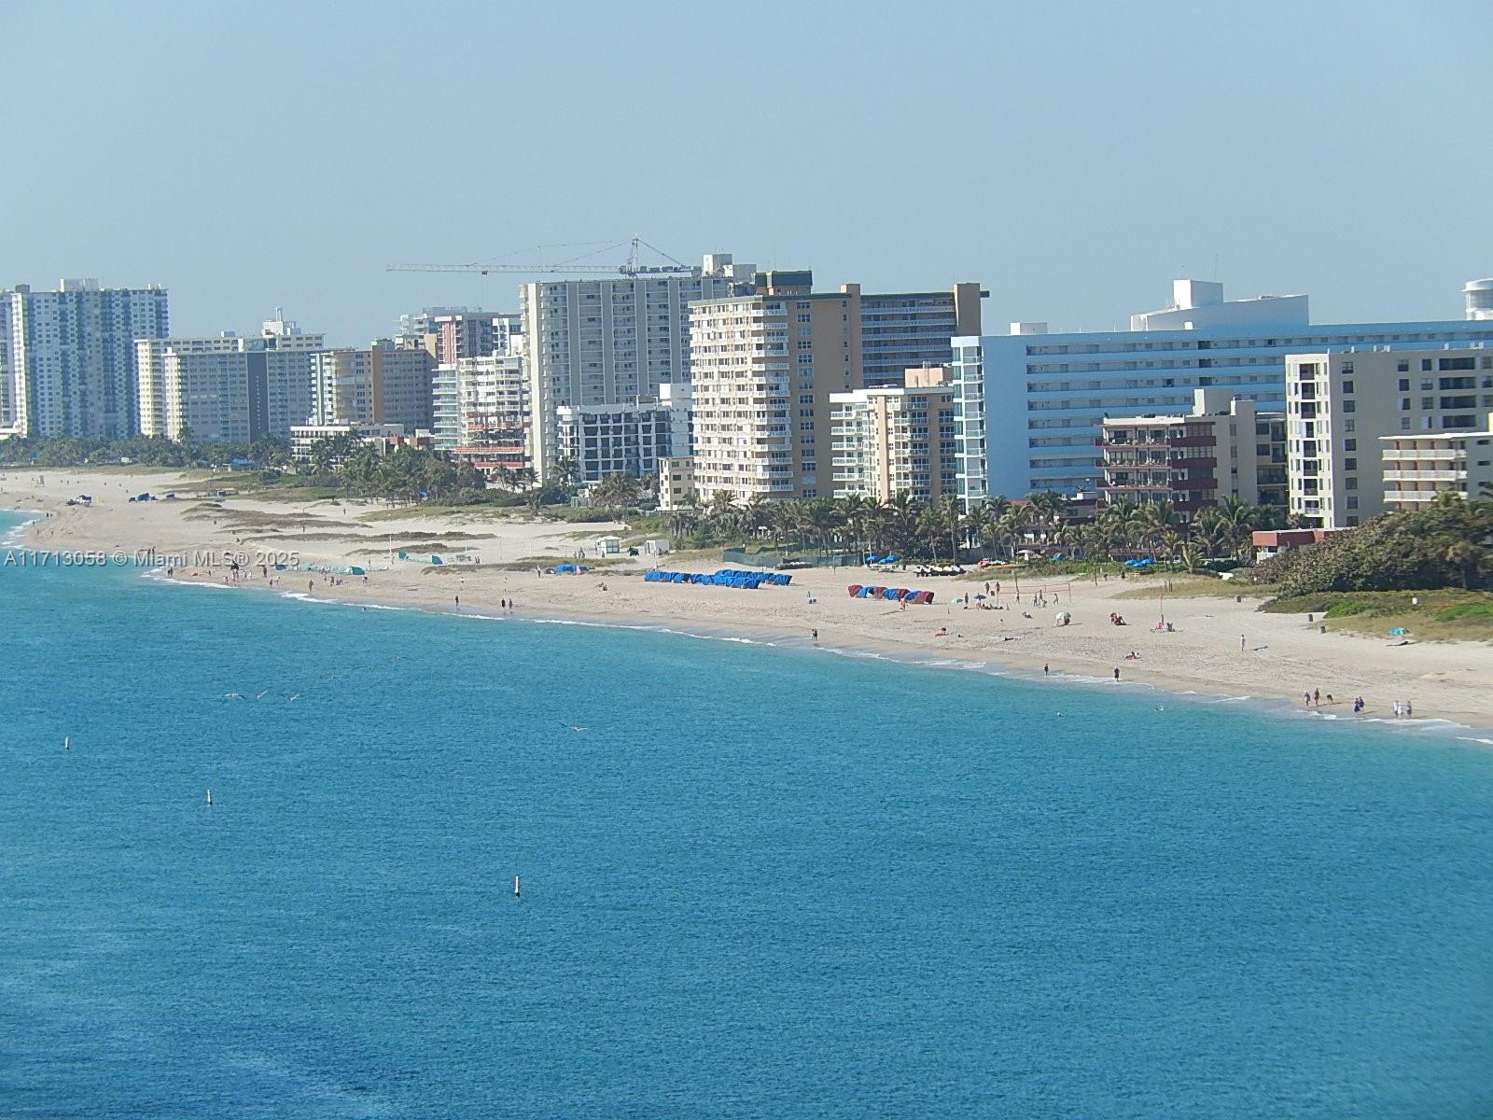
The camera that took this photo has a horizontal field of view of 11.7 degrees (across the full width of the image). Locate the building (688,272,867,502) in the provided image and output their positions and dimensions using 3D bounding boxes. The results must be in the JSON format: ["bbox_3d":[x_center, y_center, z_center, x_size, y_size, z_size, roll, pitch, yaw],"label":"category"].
[{"bbox_3d":[6.323,-36.214,1552.723,20.000,49.800,84.000,-2,2,-11],"label":"building"}]

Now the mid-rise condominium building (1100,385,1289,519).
[{"bbox_3d":[67.012,-12.784,1082.936,20.000,24.200,31.000,-2,2,-18],"label":"mid-rise condominium building"}]

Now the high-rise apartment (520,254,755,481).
[{"bbox_3d":[-25.490,-46.079,1815.632,57.000,57.500,22.000,-2,2,-11],"label":"high-rise apartment"}]

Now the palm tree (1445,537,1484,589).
[{"bbox_3d":[87.969,0.699,892.415,4.700,6.300,4.700,-2,2,0],"label":"palm tree"}]

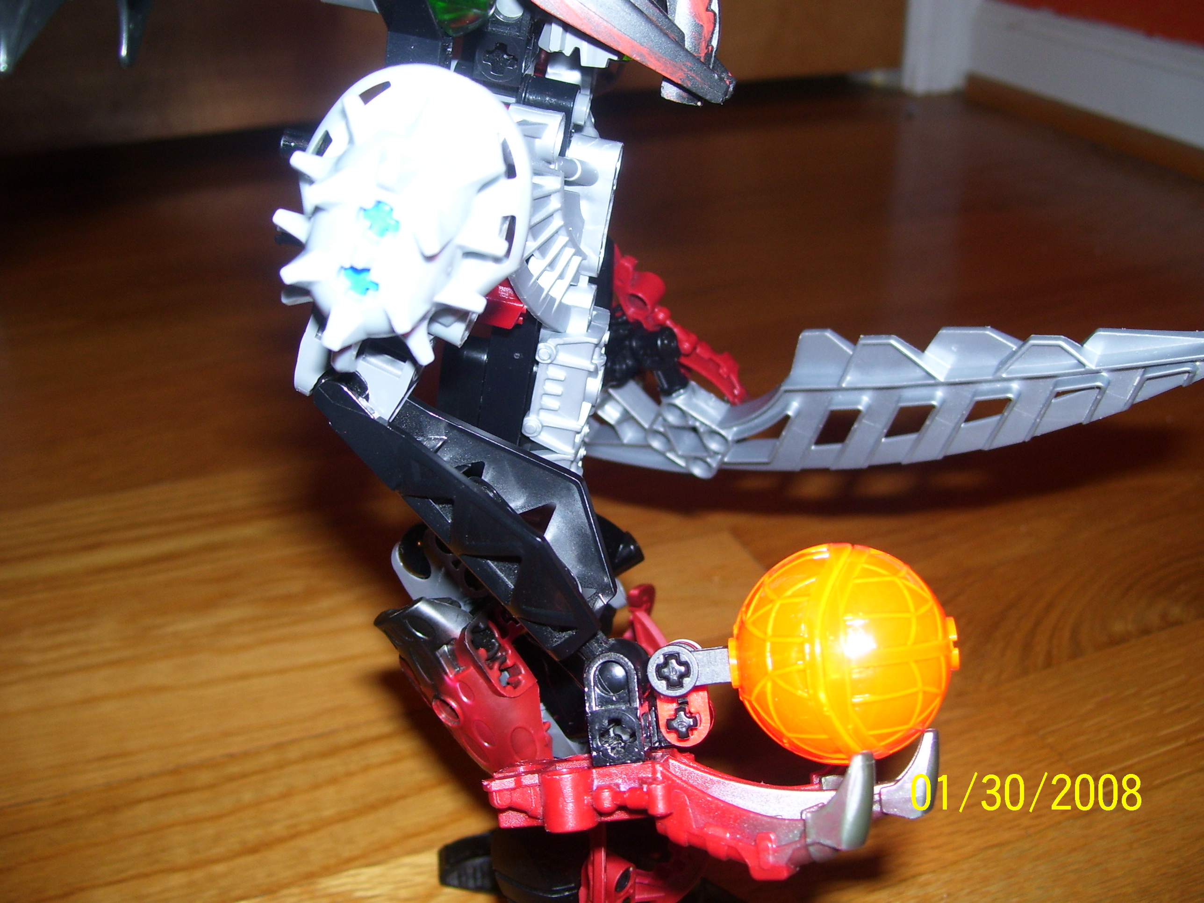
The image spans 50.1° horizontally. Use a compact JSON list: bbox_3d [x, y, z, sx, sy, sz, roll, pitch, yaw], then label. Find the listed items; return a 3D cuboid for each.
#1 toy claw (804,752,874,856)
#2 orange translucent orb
[{"bbox_3d":[0.032,0.048,0.175,0.009,0.013,0.005,7,16,37],"label":"toy claw"},{"bbox_3d":[0.035,0.030,0.189,0.034,0.032,0.032,3,26,12],"label":"orange translucent orb"}]

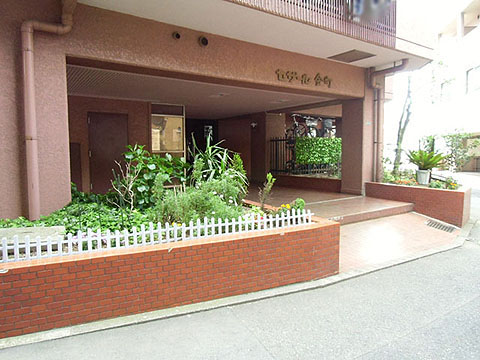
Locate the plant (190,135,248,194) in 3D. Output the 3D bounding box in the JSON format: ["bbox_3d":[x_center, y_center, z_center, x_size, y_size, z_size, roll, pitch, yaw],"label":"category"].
[{"bbox_3d":[-0.311,-0.220,5.050,0.850,0.950,0.800,-3,5,-33],"label":"plant"}]

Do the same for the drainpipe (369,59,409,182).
[{"bbox_3d":[3.423,-1.240,7.658,0.500,2.750,0.750,-3,5,-33],"label":"drainpipe"}]

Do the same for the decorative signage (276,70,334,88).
[{"bbox_3d":[1.321,-2.009,6.643,1.560,0.250,0.050,-3,5,-33],"label":"decorative signage"}]

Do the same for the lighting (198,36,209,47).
[{"bbox_3d":[-0.577,-2.209,5.340,0.150,0.150,0.120,-3,5,-33],"label":"lighting"}]

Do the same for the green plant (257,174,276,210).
[{"bbox_3d":[0.372,0.149,4.500,0.240,0.540,0.240,-3,5,-33],"label":"green plant"}]

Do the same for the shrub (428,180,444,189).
[{"bbox_3d":[4.015,0.092,6.800,0.320,0.190,0.300,-3,5,-33],"label":"shrub"}]

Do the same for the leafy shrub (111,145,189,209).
[{"bbox_3d":[-1.277,-0.050,4.750,1.000,0.950,0.800,-3,5,-33],"label":"leafy shrub"}]

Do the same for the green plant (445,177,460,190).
[{"bbox_3d":[4.119,0.068,6.450,0.300,0.290,0.290,-3,5,-33],"label":"green plant"}]

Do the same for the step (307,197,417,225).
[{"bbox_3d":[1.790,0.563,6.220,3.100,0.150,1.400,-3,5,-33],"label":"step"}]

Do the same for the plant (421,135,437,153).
[{"bbox_3d":[7.080,-1.333,12.500,0.620,0.800,0.600,-3,5,-33],"label":"plant"}]

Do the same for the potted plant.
[{"bbox_3d":[4.024,-0.260,7.200,0.800,0.760,0.800,-3,5,-33],"label":"potted plant"}]

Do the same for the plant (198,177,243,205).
[{"bbox_3d":[-0.253,0.157,4.550,0.600,0.440,0.550,-3,5,-33],"label":"plant"}]

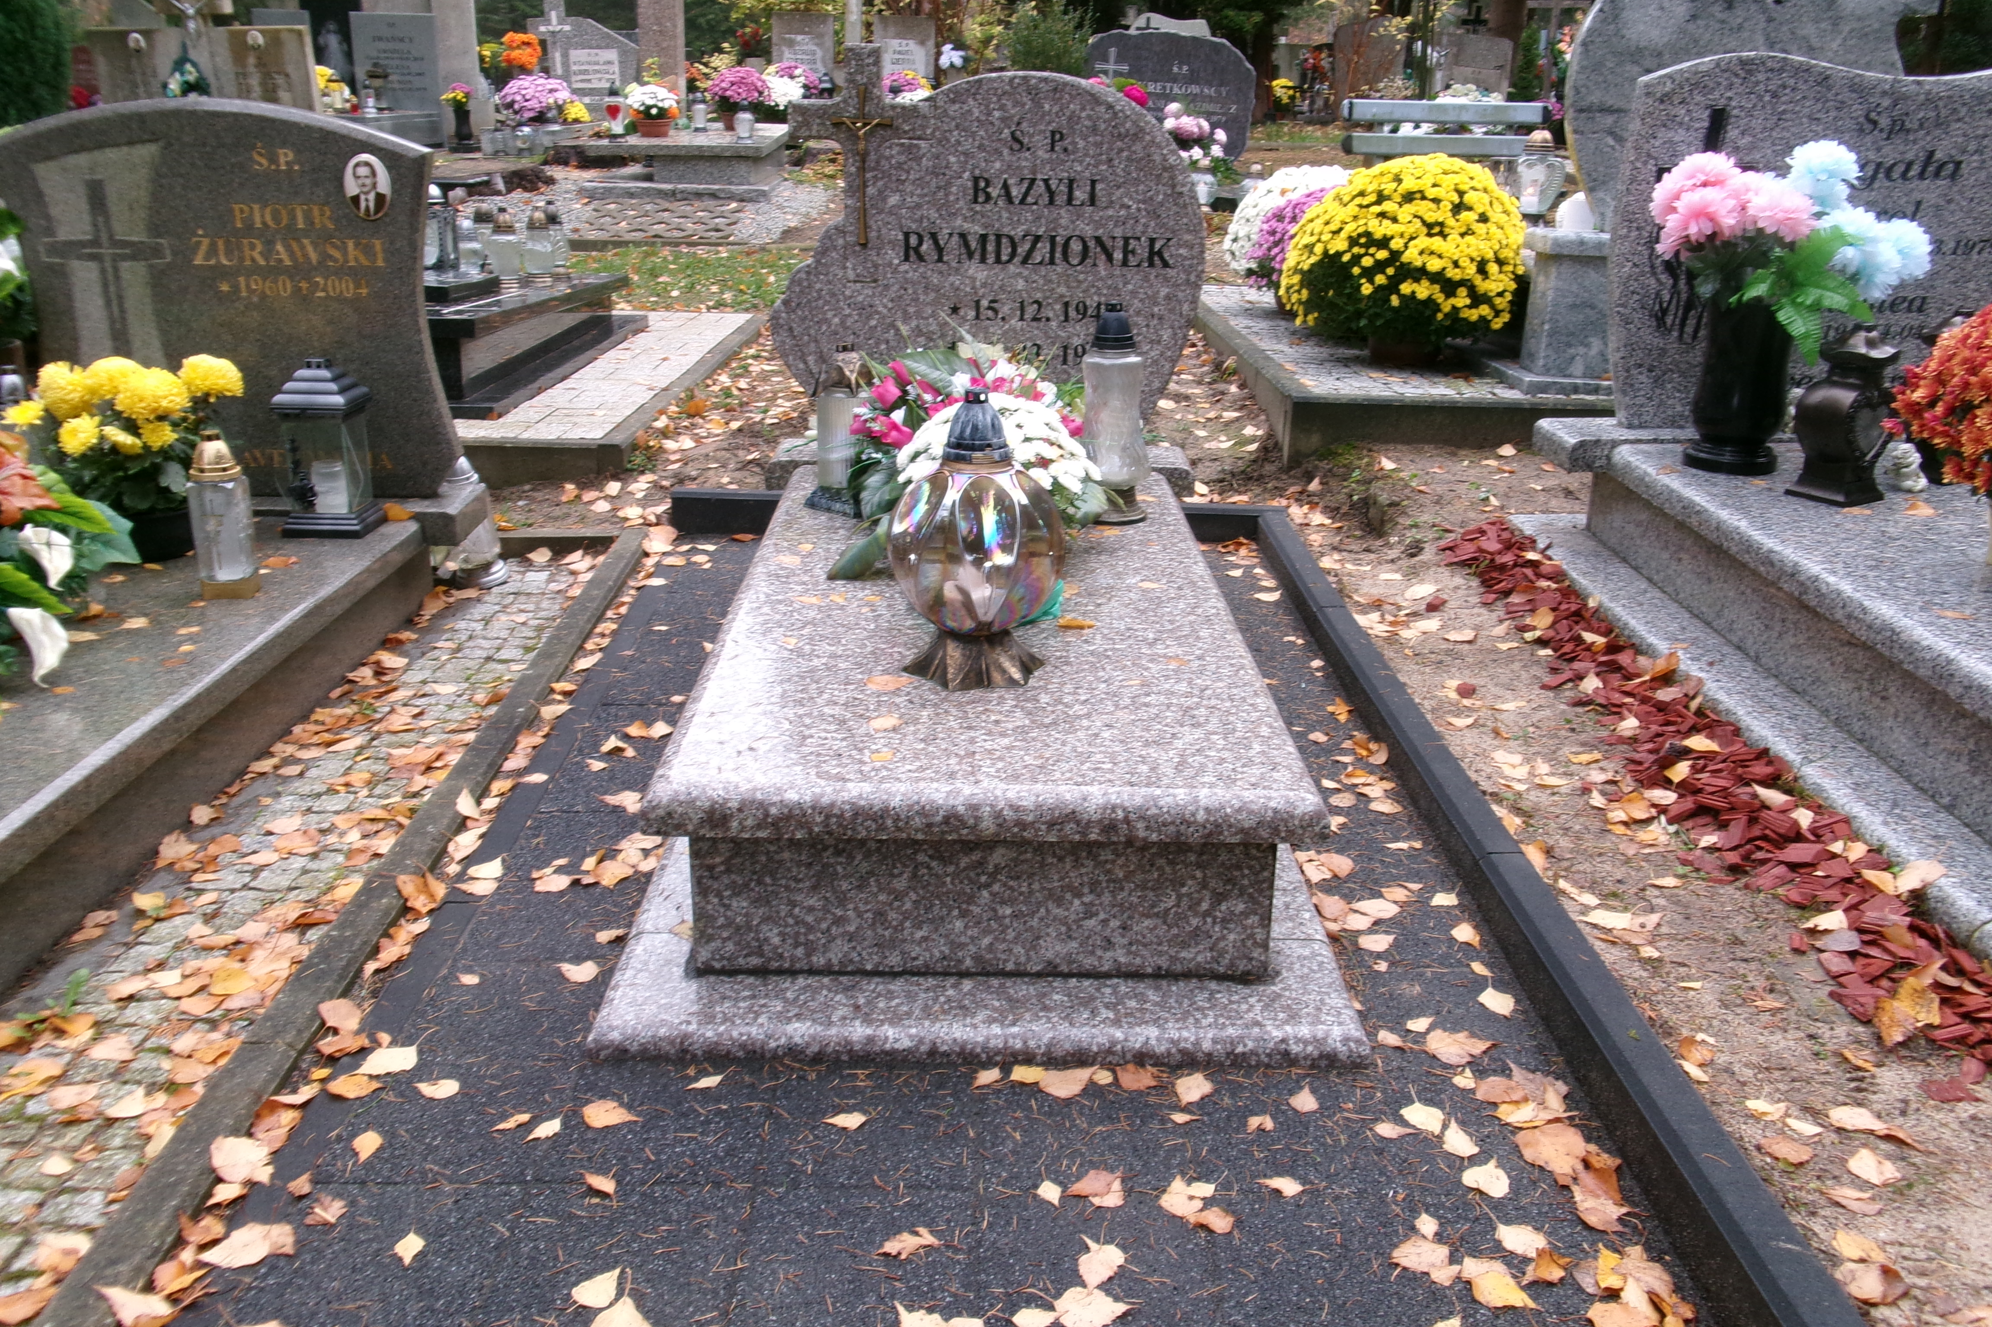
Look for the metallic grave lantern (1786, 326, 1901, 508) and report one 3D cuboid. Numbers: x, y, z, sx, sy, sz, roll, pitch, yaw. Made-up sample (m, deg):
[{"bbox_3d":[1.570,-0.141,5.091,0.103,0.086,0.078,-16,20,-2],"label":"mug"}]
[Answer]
[{"bbox_3d":[1.604,-0.469,3.017,0.137,0.316,0.137,-11,24,-29],"label":"metallic grave lantern"}]

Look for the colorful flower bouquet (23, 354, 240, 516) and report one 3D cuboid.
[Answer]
[{"bbox_3d":[-1.512,-0.396,2.817,0.336,0.271,0.304,1,21,-1],"label":"colorful flower bouquet"}]

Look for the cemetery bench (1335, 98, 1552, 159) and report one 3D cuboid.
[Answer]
[{"bbox_3d":[2.675,-2.925,9.600,1.260,0.820,0.500,1,20,-1],"label":"cemetery bench"}]

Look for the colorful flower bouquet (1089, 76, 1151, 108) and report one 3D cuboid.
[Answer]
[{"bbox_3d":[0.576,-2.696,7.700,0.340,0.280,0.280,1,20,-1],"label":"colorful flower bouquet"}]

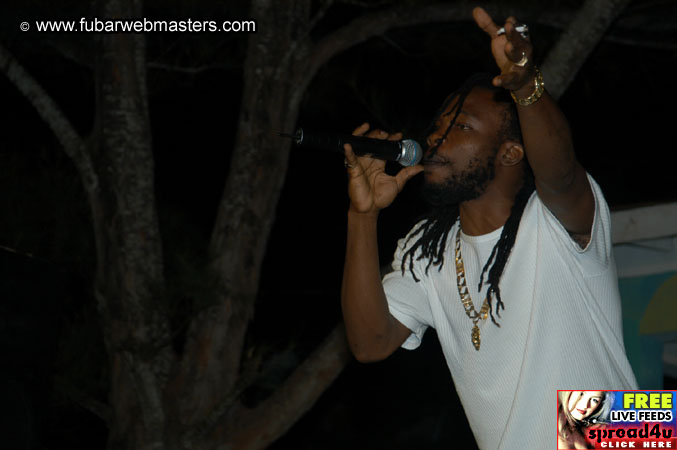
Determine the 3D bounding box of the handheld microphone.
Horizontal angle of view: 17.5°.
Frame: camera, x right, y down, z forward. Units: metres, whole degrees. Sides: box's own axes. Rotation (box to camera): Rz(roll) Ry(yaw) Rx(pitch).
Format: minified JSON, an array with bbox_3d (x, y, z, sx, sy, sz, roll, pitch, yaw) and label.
[{"bbox_3d":[0.024,-0.149,4.070,0.270,0.052,0.052,9,-3,-18],"label":"handheld microphone"}]

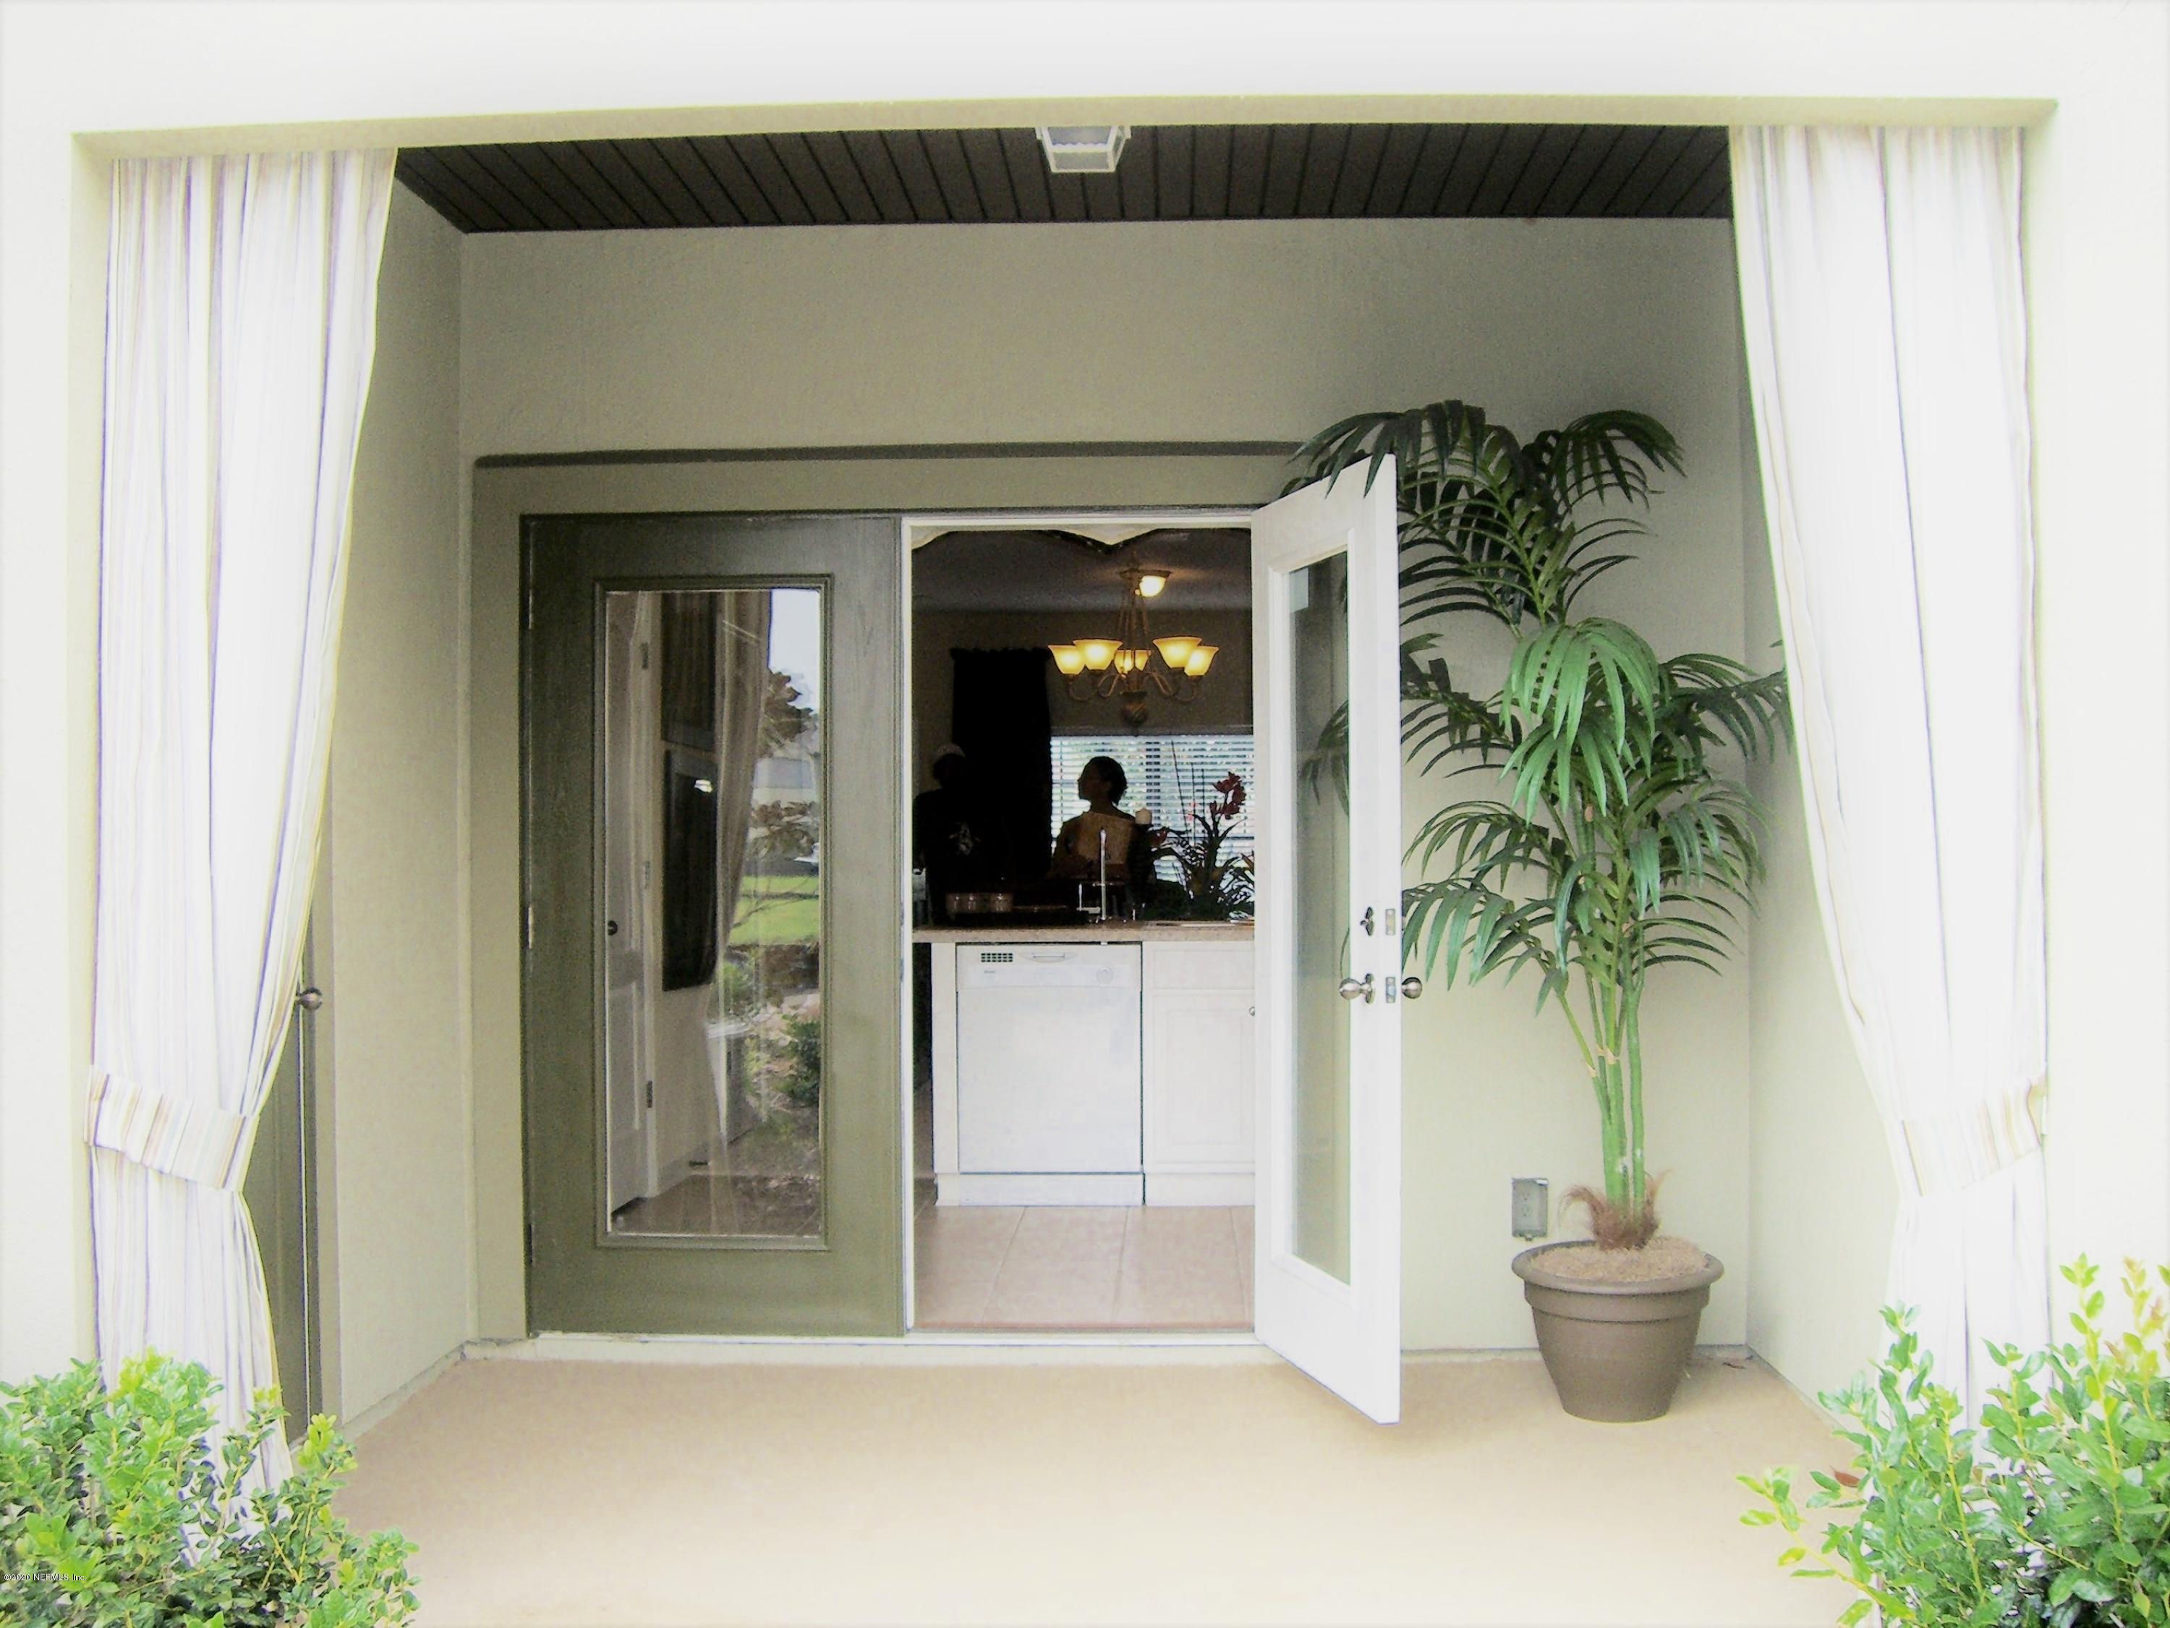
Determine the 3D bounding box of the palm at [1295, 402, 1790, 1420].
[{"bbox_3d":[1.030,0.210,5.360,1.120,2.270,0.980,0,0,2],"label":"palm"}]

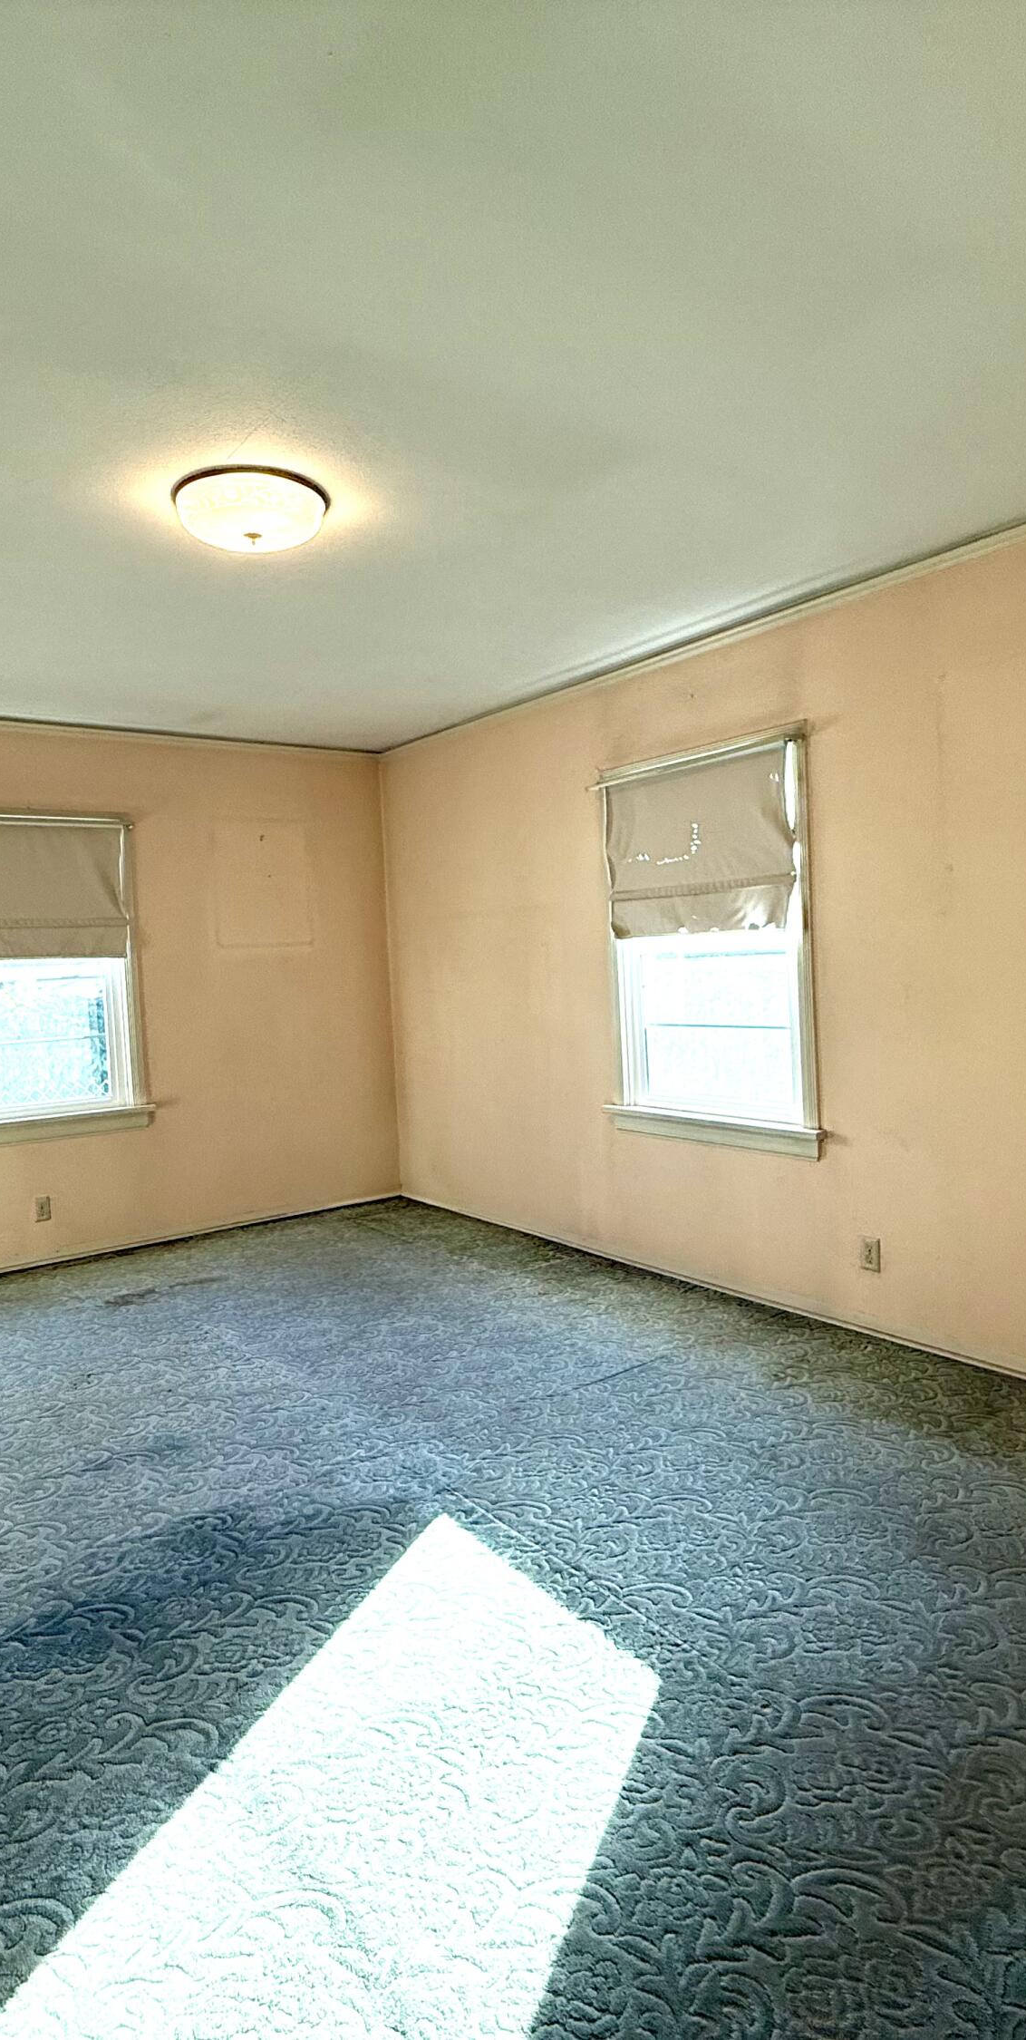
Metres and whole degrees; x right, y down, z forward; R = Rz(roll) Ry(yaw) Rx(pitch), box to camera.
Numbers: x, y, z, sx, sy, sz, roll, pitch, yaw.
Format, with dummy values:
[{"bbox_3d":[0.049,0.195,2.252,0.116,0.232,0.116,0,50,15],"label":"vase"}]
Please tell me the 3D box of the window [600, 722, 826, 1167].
[{"bbox_3d":[0.701,-0.265,4.134,0.100,1.460,1.060,-5,4,-36],"label":"window"}]

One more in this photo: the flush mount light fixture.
[{"bbox_3d":[-0.615,-1.192,2.615,0.365,0.130,0.365,-3,3,0],"label":"flush mount light fixture"}]

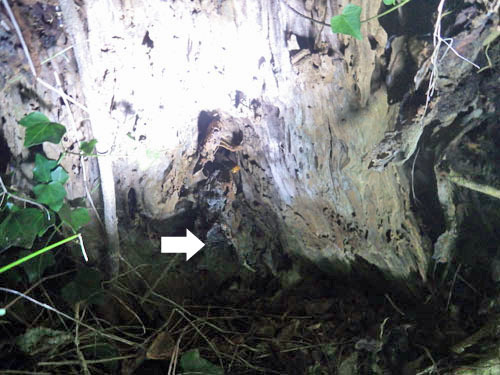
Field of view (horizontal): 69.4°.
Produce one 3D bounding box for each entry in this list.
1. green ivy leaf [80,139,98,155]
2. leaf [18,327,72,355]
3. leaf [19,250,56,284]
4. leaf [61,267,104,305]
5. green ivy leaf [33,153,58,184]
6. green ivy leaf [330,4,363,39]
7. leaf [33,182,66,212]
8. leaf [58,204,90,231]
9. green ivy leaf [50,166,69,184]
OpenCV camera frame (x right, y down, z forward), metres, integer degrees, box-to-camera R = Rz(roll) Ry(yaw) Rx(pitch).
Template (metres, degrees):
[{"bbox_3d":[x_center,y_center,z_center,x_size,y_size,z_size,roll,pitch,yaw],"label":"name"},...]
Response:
[{"bbox_3d":[-0.244,-0.062,0.550,0.024,0.025,0.010,0,-15,-9],"label":"green ivy leaf"},{"bbox_3d":[-0.280,0.208,0.490,0.068,0.018,0.042,0,45,-8],"label":"leaf"},{"bbox_3d":[-0.313,0.115,0.530,0.047,0.047,0.014,0,-20,-12],"label":"leaf"},{"bbox_3d":[-0.246,0.144,0.530,0.061,0.052,0.016,0,-21,-9],"label":"leaf"},{"bbox_3d":[-0.305,-0.029,0.540,0.037,0.048,0.012,0,-12,-12],"label":"green ivy leaf"},{"bbox_3d":[0.144,-0.247,0.540,0.040,0.053,0.015,-12,-6,2],"label":"green ivy leaf"},{"bbox_3d":[-0.294,0.015,0.530,0.046,0.045,0.013,0,-14,-12],"label":"leaf"},{"bbox_3d":[-0.262,0.045,0.540,0.045,0.039,0.013,0,-18,-12],"label":"leaf"},{"bbox_3d":[-0.286,-0.018,0.540,0.025,0.028,0.010,0,-14,-12],"label":"green ivy leaf"}]

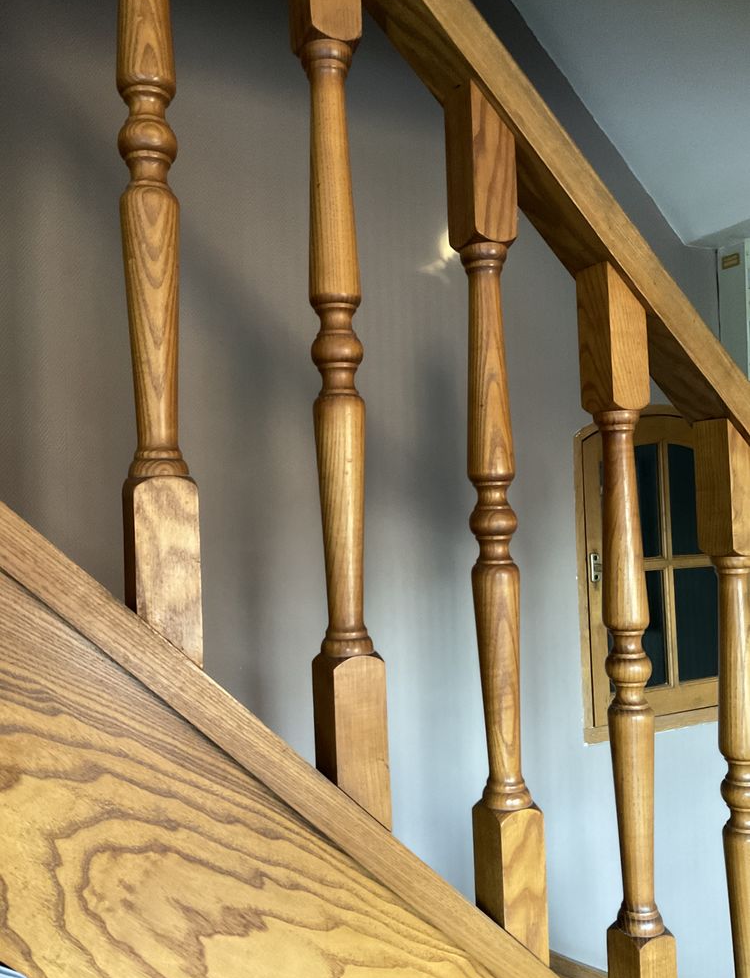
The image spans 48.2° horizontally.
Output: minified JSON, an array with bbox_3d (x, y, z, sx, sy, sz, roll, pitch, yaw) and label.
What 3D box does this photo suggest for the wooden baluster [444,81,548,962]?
[{"bbox_3d":[0.110,0.031,0.767,0.045,0.790,0.045,-1,-2,-27],"label":"wooden baluster"}]

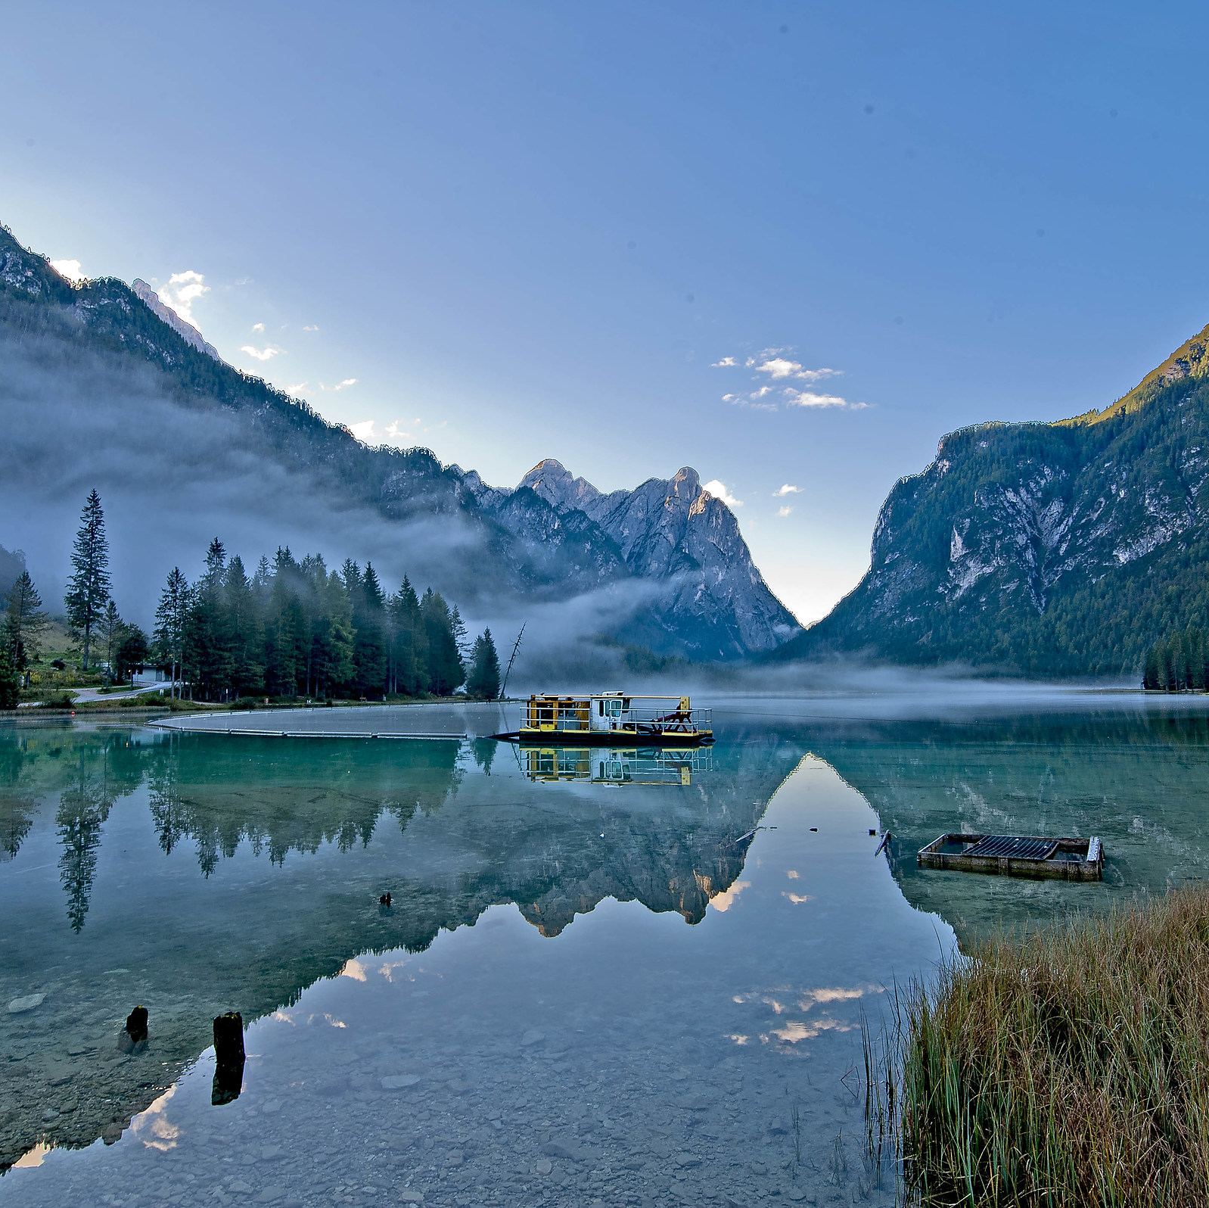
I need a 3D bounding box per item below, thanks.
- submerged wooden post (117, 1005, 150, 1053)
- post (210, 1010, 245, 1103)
[{"bbox_3d":[-2.962,2.699,5.749,0.154,0.272,0.154,2,-6,-26],"label":"submerged wooden post"},{"bbox_3d":[-2.181,2.644,5.274,0.171,0.510,0.171,2,-6,-22],"label":"post"}]

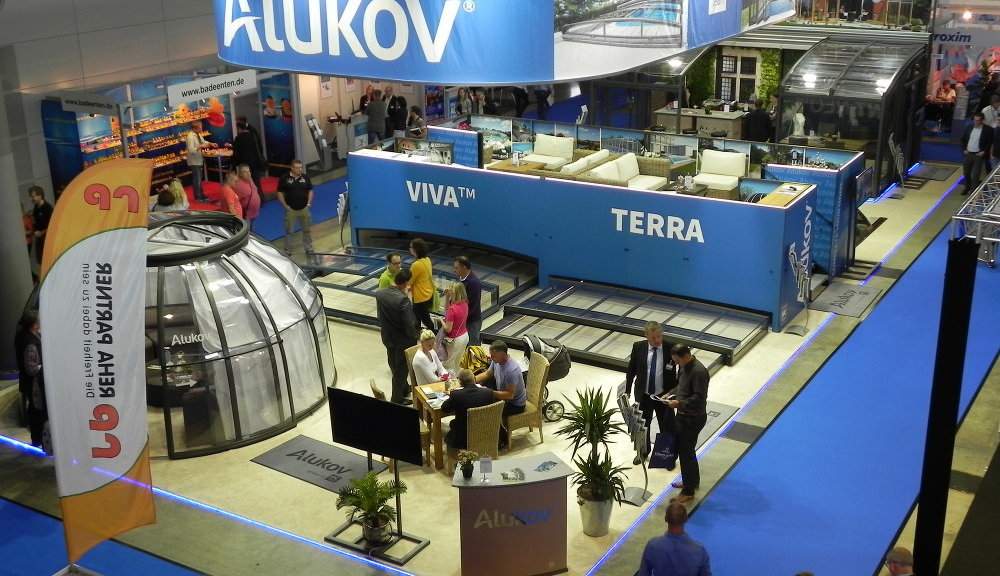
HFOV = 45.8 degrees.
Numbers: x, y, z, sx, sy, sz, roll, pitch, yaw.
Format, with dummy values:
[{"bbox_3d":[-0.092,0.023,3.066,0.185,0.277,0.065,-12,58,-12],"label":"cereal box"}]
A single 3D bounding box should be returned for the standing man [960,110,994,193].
[{"bbox_3d":[10.603,-3.027,26.487,0.550,1.780,0.400,9,22,27],"label":"standing man"}]

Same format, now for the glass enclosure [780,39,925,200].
[{"bbox_3d":[8.238,-4.072,27.753,2.360,3.000,3.550,10,22,30],"label":"glass enclosure"}]

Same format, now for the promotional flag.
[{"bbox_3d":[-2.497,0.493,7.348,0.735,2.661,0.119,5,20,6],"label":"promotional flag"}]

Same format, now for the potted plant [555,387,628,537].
[{"bbox_3d":[1.028,1.894,12.848,0.820,1.729,0.820,-1,19,0],"label":"potted plant"}]

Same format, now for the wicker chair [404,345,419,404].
[{"bbox_3d":[-0.836,1.305,14.901,0.467,1.023,0.596,-12,22,-26],"label":"wicker chair"}]

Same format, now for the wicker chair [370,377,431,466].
[{"bbox_3d":[-1.189,1.626,14.026,0.596,1.023,0.467,-9,21,-21],"label":"wicker chair"}]

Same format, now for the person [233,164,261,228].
[{"bbox_3d":[-4.638,-1.428,21.759,0.420,1.720,0.550,12,24,34],"label":"person"}]

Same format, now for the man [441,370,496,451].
[{"bbox_3d":[-0.360,1.546,13.685,0.600,1.260,0.780,-11,21,-24],"label":"man"}]

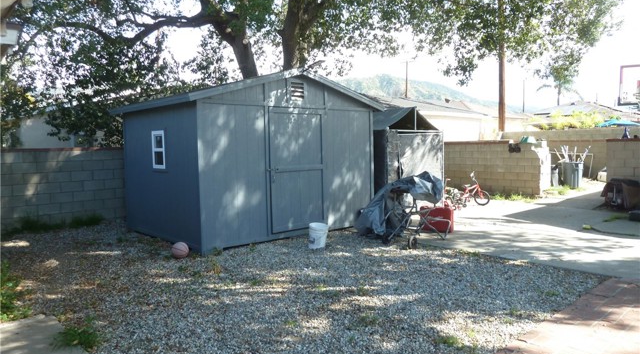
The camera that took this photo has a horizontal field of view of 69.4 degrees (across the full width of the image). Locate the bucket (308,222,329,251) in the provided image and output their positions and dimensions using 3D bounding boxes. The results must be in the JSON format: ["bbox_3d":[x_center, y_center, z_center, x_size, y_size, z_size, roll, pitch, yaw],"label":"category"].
[{"bbox_3d":[-0.026,0.911,7.170,0.300,0.370,0.300,-1,4,0],"label":"bucket"}]

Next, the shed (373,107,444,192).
[{"bbox_3d":[1.428,-0.414,11.179,2.050,2.360,2.300,-4,5,-41],"label":"shed"}]

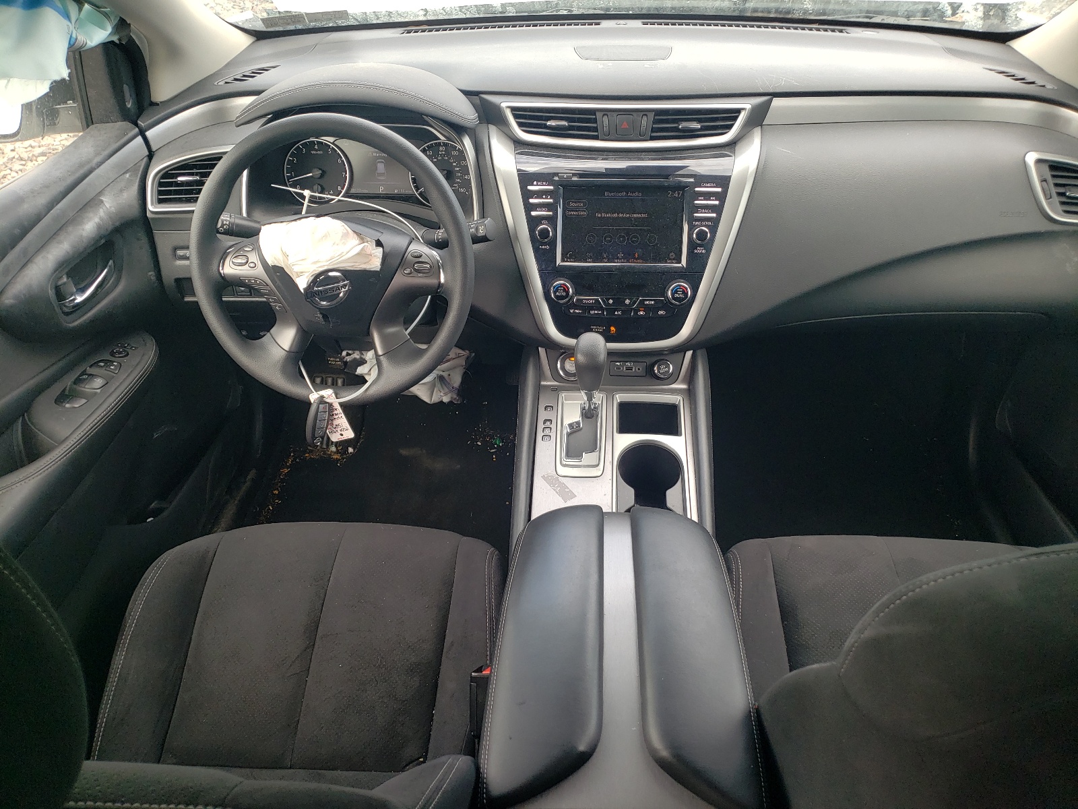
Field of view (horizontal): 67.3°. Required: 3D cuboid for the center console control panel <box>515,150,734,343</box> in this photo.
[{"bbox_3d":[0.122,-0.227,1.185,0.310,0.274,0.051,2,11,3],"label":"center console control panel"}]

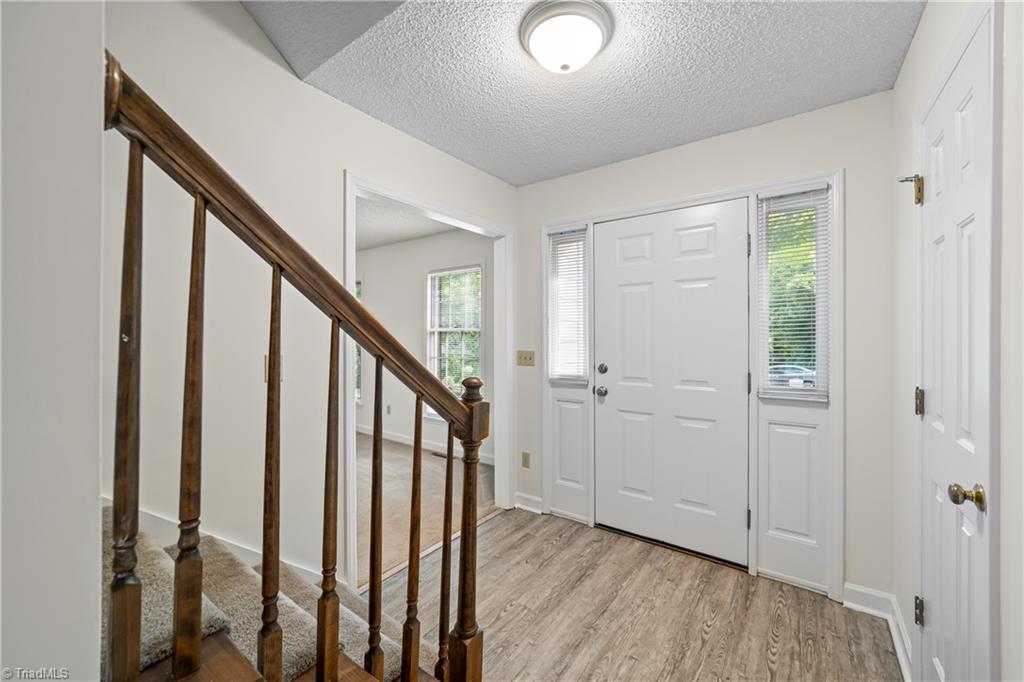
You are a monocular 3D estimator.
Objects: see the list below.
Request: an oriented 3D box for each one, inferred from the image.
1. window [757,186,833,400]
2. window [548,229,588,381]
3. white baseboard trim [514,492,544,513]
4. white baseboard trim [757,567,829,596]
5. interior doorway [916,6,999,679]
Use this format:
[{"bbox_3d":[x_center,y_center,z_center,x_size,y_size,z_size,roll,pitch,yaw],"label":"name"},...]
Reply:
[{"bbox_3d":[1.443,-0.229,2.049,0.310,1.060,0.050,0,0,36],"label":"window"},{"bbox_3d":[0.394,-0.238,2.806,0.310,1.045,0.050,0,0,36],"label":"window"},{"bbox_3d":[0.124,1.224,2.990,0.250,0.112,0.025,0,0,36],"label":"white baseboard trim"},{"bbox_3d":[1.460,1.259,2.078,0.300,0.045,0.020,0,0,36],"label":"white baseboard trim"},{"bbox_3d":[1.284,0.251,1.147,0.070,2.070,0.690,0,0,36],"label":"interior doorway"}]

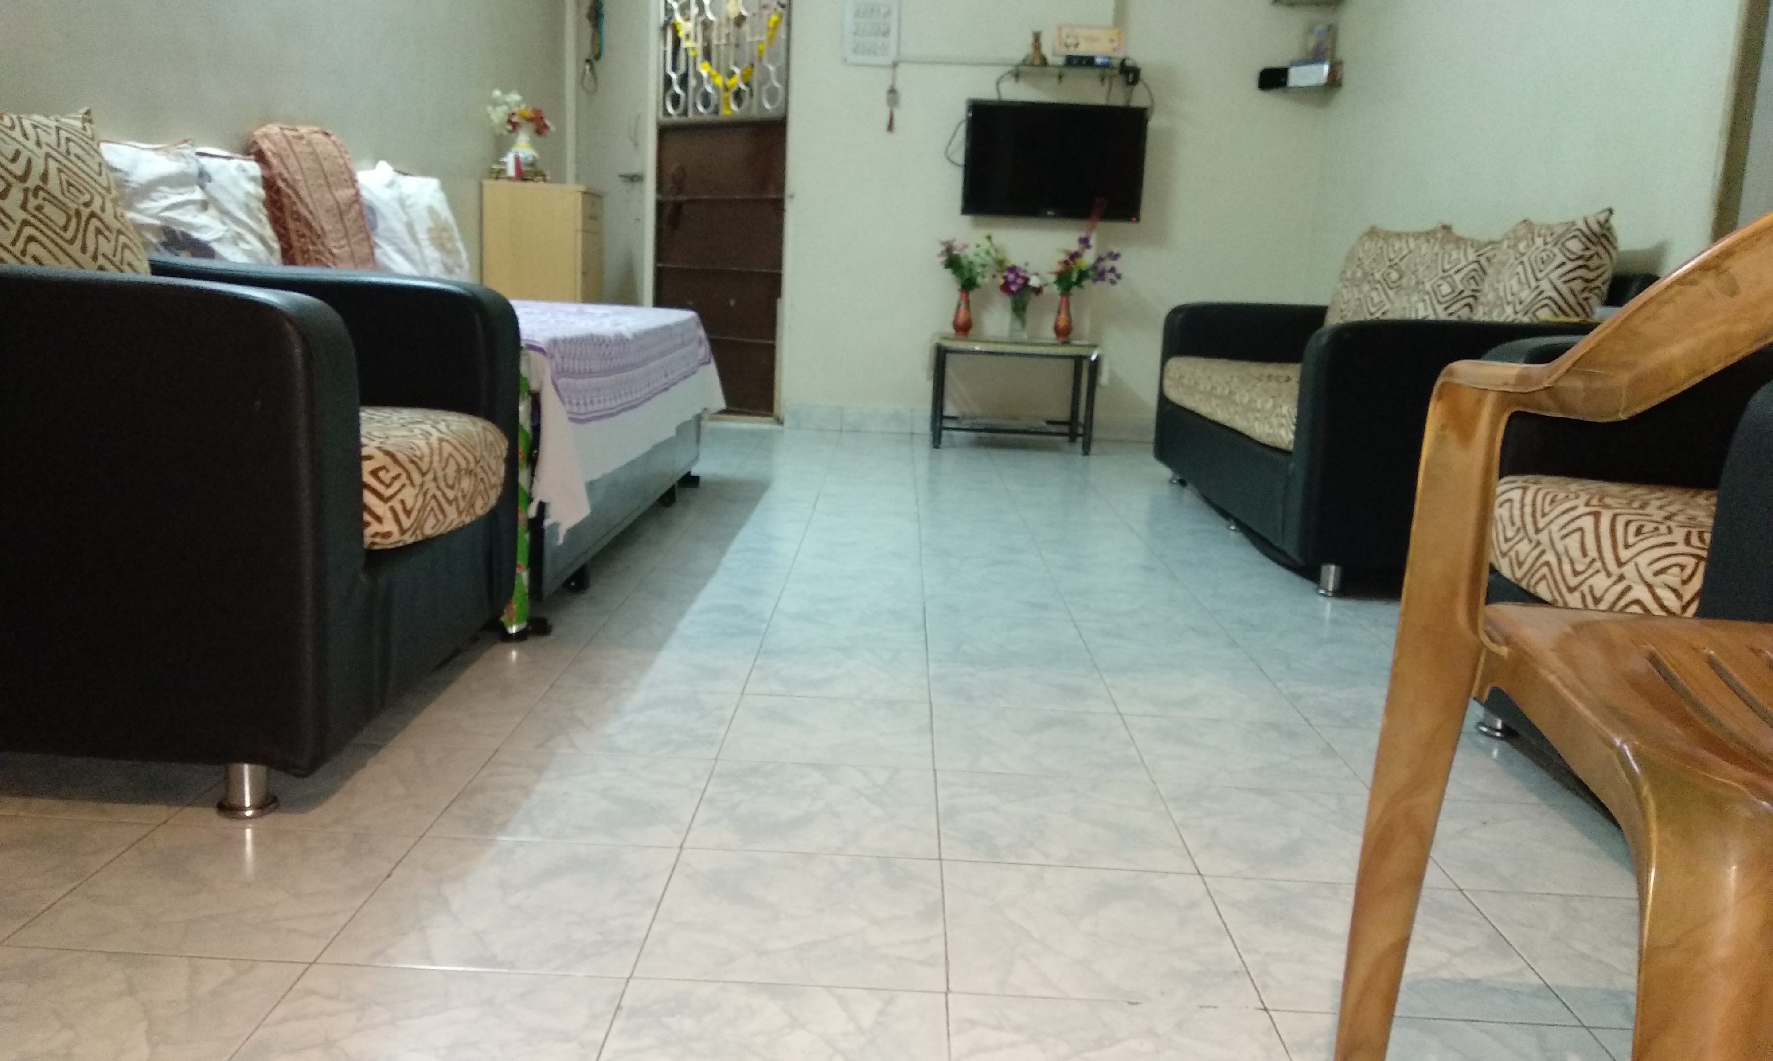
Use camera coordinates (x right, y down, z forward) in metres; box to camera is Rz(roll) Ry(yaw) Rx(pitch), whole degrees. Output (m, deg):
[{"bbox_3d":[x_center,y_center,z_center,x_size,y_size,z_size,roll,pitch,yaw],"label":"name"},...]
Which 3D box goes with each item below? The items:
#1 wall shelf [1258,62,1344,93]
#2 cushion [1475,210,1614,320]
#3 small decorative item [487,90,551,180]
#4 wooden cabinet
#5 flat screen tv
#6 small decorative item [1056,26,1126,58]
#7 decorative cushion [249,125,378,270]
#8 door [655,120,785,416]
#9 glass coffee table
[{"bbox_3d":[1.702,-1.878,5.495,0.310,0.105,0.200,3,11,0],"label":"wall shelf"},{"bbox_3d":[1.570,-0.543,3.297,0.150,0.430,0.430,19,10,-3],"label":"cushion"},{"bbox_3d":[-1.255,-1.345,4.565,0.215,0.310,0.160,3,11,0],"label":"small decorative item"},{"bbox_3d":[-1.204,-0.737,4.701,0.335,0.920,0.320,3,11,0],"label":"wooden cabinet"},{"bbox_3d":[0.695,-1.537,5.552,0.745,0.457,0.070,3,11,0],"label":"flat screen tv"},{"bbox_3d":[0.829,-1.996,5.453,0.285,0.113,0.060,3,11,0],"label":"small decorative item"},{"bbox_3d":[-1.227,-0.687,3.021,0.140,0.440,0.380,-12,6,17],"label":"decorative cushion"},{"bbox_3d":[-0.785,-1.196,6.064,0.860,1.270,0.040,11,14,38],"label":"door"},{"bbox_3d":[0.521,-0.565,5.546,0.660,0.425,0.460,3,11,0],"label":"glass coffee table"}]

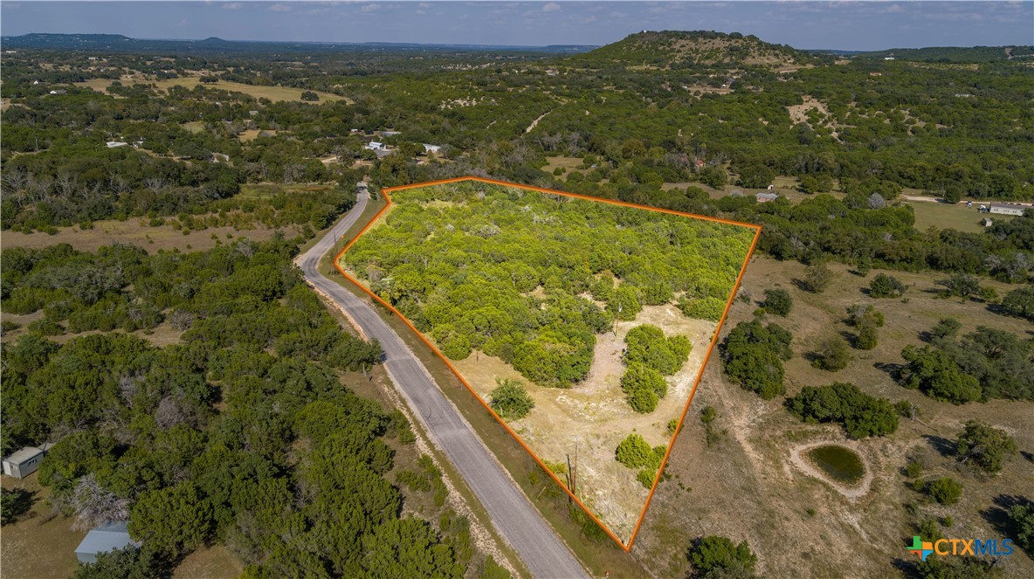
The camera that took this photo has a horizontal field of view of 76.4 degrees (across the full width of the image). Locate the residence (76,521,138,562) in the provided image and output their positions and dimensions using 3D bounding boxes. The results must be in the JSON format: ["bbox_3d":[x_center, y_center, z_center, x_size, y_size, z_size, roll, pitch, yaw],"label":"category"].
[{"bbox_3d":[-50.100,32.170,83.200,7.600,3.400,5.750,2,21,5],"label":"residence"}]

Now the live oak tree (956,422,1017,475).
[{"bbox_3d":[71.100,23.900,99.500,7.900,7.200,7.700,0,21,0],"label":"live oak tree"}]

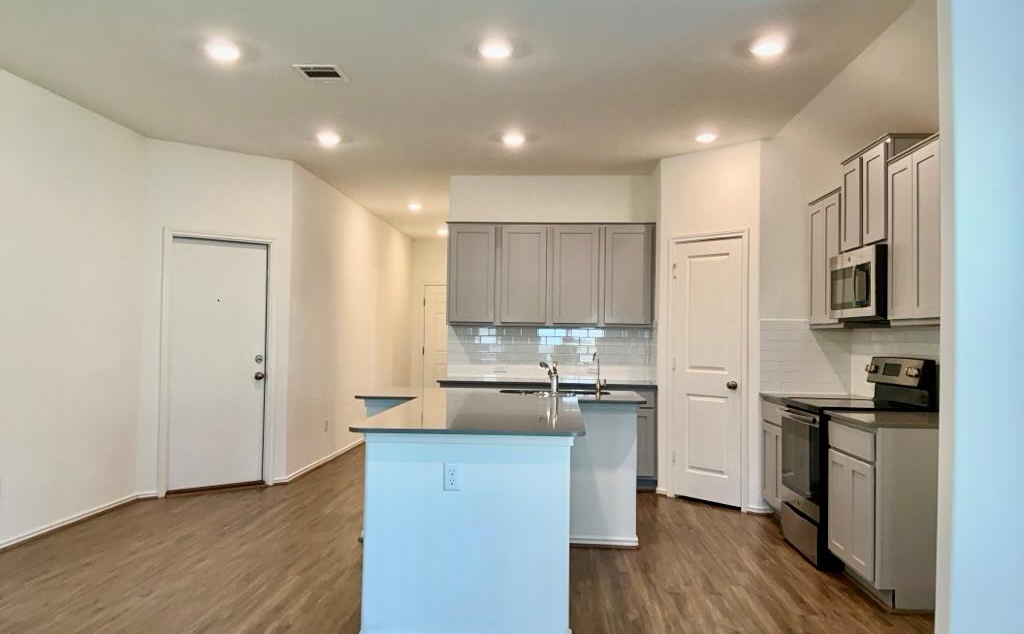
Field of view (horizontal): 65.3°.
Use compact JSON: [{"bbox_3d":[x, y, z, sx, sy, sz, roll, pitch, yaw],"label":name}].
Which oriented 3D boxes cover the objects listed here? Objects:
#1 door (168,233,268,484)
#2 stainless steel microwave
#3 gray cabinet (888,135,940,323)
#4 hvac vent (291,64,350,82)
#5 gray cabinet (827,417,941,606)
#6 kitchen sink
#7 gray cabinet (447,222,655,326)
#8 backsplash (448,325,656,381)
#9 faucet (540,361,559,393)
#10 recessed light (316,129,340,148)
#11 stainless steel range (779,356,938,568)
[{"bbox_3d":[-2.407,0.376,6.565,0.800,2.020,0.050,2,-2,-41],"label":"door"},{"bbox_3d":[2.249,-0.195,4.831,0.400,0.430,0.750,1,-2,3],"label":"stainless steel microwave"},{"bbox_3d":[2.249,-0.414,4.131,0.325,0.920,0.660,1,-2,3],"label":"gray cabinet"},{"bbox_3d":[-1.084,-1.383,4.557,0.255,0.025,0.275,1,-1,4],"label":"hvac vent"},{"bbox_3d":[2.057,0.975,4.092,0.650,0.876,0.685,1,-2,3],"label":"gray cabinet"},{"bbox_3d":[0.284,0.616,5.399,0.760,0.200,0.470,1,-1,4],"label":"kitchen sink"},{"bbox_3d":[0.355,-0.362,7.216,1.830,0.923,0.325,1,-2,3],"label":"gray cabinet"},{"bbox_3d":[0.365,0.331,7.355,1.890,0.480,0.020,1,-2,3],"label":"backsplash"},{"bbox_3d":[0.246,0.403,5.281,0.075,0.220,0.200,1,-2,-26],"label":"faucet"},{"bbox_3d":[-1.395,-1.350,6.084,0.175,0.030,0.175,1,-1,4],"label":"recessed light"},{"bbox_3d":[2.032,0.833,4.775,0.690,1.170,0.760,1,-1,4],"label":"stainless steel range"}]

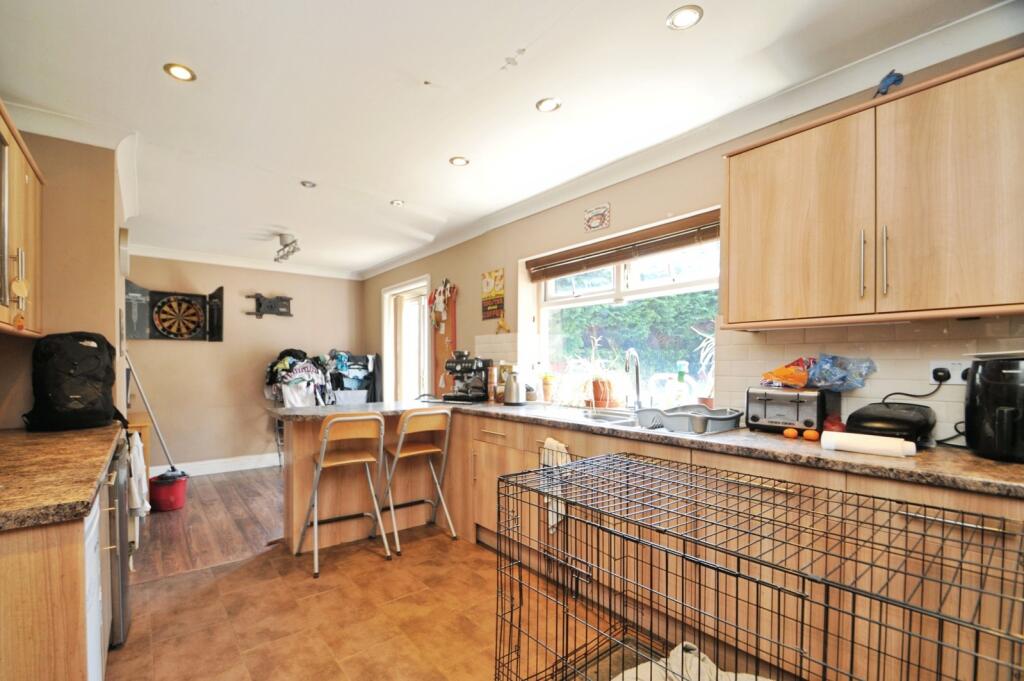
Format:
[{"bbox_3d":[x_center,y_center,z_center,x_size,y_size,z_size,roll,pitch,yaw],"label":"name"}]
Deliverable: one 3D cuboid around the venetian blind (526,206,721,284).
[{"bbox_3d":[0.643,-0.574,2.884,0.070,0.185,1.530,1,-2,-41],"label":"venetian blind"}]

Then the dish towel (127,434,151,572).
[{"bbox_3d":[-1.901,0.778,2.178,0.080,0.640,0.300,2,-4,-41],"label":"dish towel"}]

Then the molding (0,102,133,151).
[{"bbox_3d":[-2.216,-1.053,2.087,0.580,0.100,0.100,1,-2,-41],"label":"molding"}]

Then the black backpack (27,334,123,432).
[{"bbox_3d":[-2.059,0.186,2.021,0.310,0.460,0.220,1,-2,-41],"label":"black backpack"}]

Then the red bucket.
[{"bbox_3d":[-2.905,1.298,3.620,0.280,0.260,0.280,1,-2,-41],"label":"red bucket"}]

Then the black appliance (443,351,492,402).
[{"bbox_3d":[-0.355,0.294,3.480,0.310,0.400,0.300,-1,-2,30],"label":"black appliance"}]

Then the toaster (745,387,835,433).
[{"bbox_3d":[1.184,0.297,1.809,0.260,0.178,0.260,2,-4,-41],"label":"toaster"}]

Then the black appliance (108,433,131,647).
[{"bbox_3d":[-2.018,0.905,1.791,0.600,0.840,0.600,1,-2,-41],"label":"black appliance"}]

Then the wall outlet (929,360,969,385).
[{"bbox_3d":[1.621,0.120,1.551,0.014,0.087,0.146,2,-4,-41],"label":"wall outlet"}]

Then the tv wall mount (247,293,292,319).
[{"bbox_3d":[-2.903,-0.410,5.134,0.500,0.300,0.110,2,-4,-41],"label":"tv wall mount"}]

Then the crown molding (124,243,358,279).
[{"bbox_3d":[-3.027,-0.904,5.066,2.500,0.100,0.100,2,-4,-41],"label":"crown molding"}]

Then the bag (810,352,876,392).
[{"bbox_3d":[1.302,0.131,1.688,0.150,0.150,0.220,1,-2,-41],"label":"bag"}]

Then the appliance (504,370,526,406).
[{"bbox_3d":[0.021,0.335,2.999,0.170,0.235,0.145,0,-3,0],"label":"appliance"}]

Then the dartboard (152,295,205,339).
[{"bbox_3d":[-3.544,-0.242,4.544,0.450,0.450,0.045,1,-2,-41],"label":"dartboard"}]

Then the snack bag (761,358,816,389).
[{"bbox_3d":[1.191,0.142,1.845,0.140,0.135,0.195,2,-4,-41],"label":"snack bag"}]

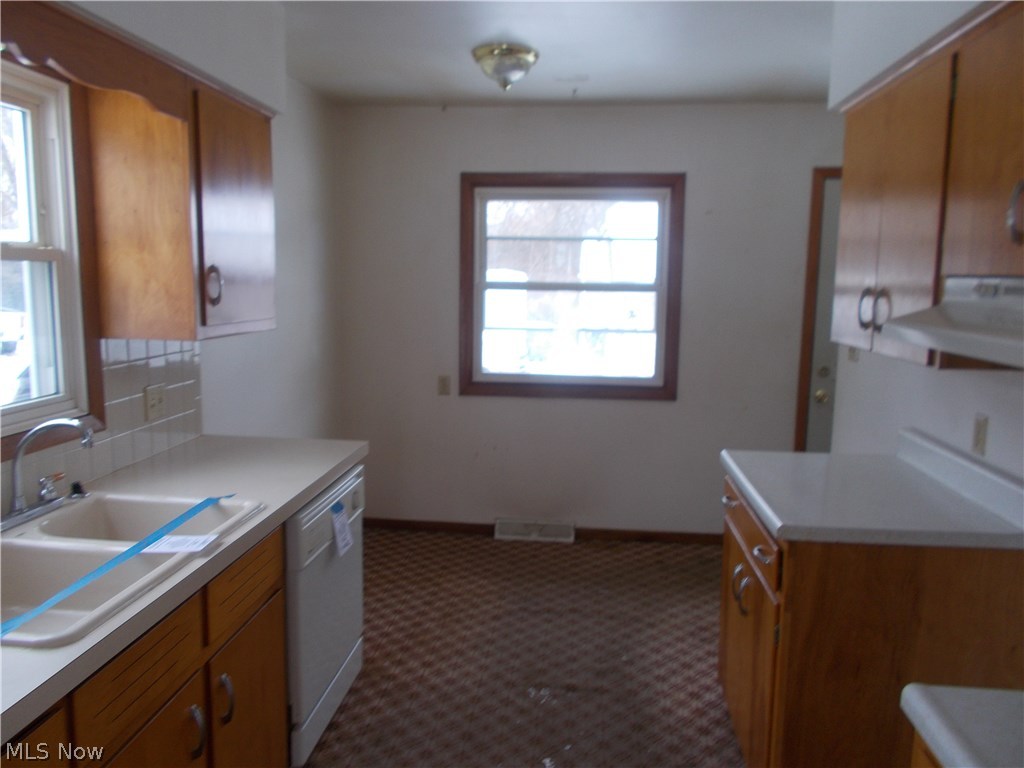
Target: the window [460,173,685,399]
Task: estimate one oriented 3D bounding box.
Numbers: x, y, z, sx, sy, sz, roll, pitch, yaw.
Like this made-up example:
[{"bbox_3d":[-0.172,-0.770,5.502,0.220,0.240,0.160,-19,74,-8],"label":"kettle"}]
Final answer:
[{"bbox_3d":[0.315,-0.531,4.257,1.219,1.236,0.060,2,8,5],"label":"window"}]

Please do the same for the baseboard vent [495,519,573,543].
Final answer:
[{"bbox_3d":[0.126,0.847,4.454,0.457,0.110,0.060,2,8,6],"label":"baseboard vent"}]

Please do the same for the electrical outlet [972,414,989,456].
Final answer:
[{"bbox_3d":[1.328,0.147,2.181,0.008,0.114,0.071,2,8,5],"label":"electrical outlet"}]

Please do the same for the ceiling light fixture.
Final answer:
[{"bbox_3d":[-0.029,-1.308,3.215,0.278,0.150,0.278,2,8,5],"label":"ceiling light fixture"}]

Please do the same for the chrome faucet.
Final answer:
[{"bbox_3d":[-1.137,0.212,1.869,0.205,0.210,0.255,2,8,5],"label":"chrome faucet"}]

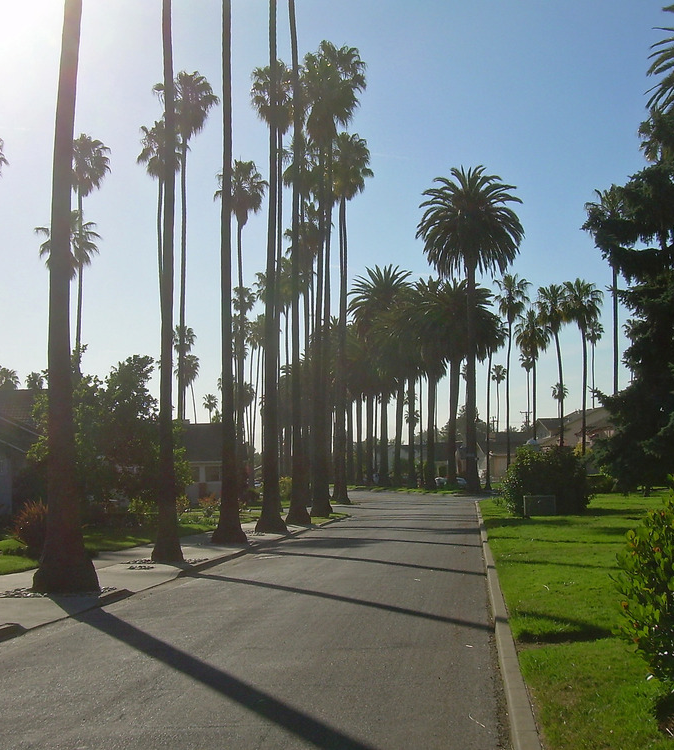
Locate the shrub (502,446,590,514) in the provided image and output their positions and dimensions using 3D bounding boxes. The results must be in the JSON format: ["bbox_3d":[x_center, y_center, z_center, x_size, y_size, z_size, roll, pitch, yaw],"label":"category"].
[{"bbox_3d":[7.619,3.846,40.117,3.220,2.460,3.000,0,-5,0],"label":"shrub"}]

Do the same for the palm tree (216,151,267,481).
[{"bbox_3d":[-4.888,-2.360,55.420,2.610,17.510,2.610,0,-5,0],"label":"palm tree"}]

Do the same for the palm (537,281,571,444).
[{"bbox_3d":[16.631,0.845,83.246,2.910,15.900,2.910,0,-5,0],"label":"palm"}]

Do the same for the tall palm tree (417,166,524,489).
[{"bbox_3d":[10.304,-3.666,83.642,8.180,24.950,8.180,0,-5,0],"label":"tall palm tree"}]

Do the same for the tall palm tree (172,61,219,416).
[{"bbox_3d":[-7.021,-4.219,51.560,2.800,20.740,2.800,0,-5,0],"label":"tall palm tree"}]

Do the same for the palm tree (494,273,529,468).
[{"bbox_3d":[15.601,0.474,97.318,3.300,19.350,3.300,0,-5,0],"label":"palm tree"}]

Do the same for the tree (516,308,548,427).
[{"bbox_3d":[15.100,1.780,84.167,2.700,14.190,2.700,0,-5,0],"label":"tree"}]

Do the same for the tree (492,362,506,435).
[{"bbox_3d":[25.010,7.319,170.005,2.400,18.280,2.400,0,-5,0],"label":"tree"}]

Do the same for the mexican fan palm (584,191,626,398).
[{"bbox_3d":[15.717,-1.920,62.401,2.900,18.040,2.900,0,-5,0],"label":"mexican fan palm"}]

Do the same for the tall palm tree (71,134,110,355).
[{"bbox_3d":[-12.744,-3.038,55.479,2.310,18.770,2.310,0,-5,0],"label":"tall palm tree"}]

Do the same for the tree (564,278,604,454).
[{"bbox_3d":[17.791,0.758,79.232,2.900,15.620,2.900,0,-5,0],"label":"tree"}]

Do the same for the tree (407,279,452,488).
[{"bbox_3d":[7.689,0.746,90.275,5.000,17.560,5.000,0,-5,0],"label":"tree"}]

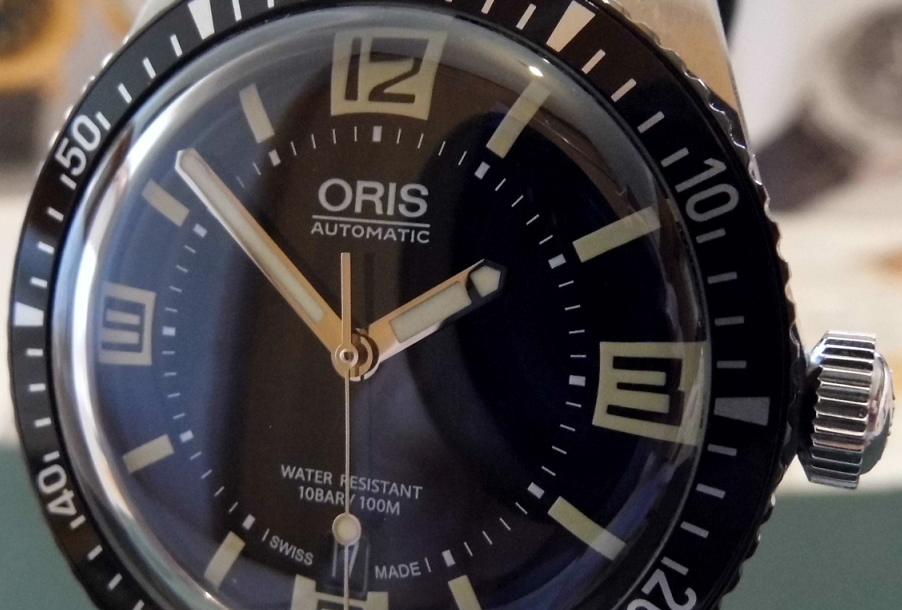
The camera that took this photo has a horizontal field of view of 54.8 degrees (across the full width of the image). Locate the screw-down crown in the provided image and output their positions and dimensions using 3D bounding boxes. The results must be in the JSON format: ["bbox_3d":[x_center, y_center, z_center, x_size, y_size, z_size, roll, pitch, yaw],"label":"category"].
[{"bbox_3d":[0.018,0.005,0.040,0.004,0.007,0.007,7,4,18],"label":"screw-down crown"}]

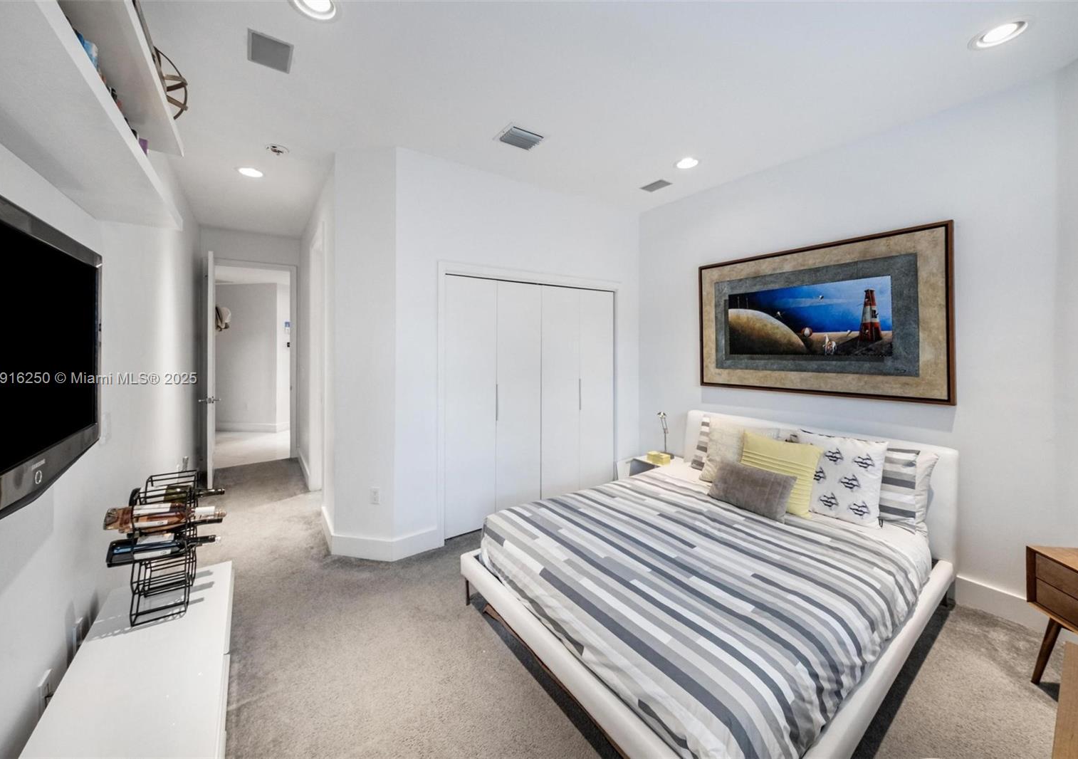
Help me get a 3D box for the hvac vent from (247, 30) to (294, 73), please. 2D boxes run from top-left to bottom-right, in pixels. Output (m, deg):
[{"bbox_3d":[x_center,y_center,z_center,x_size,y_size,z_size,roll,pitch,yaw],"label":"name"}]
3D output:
[{"bbox_3d":[-1.296,-1.573,1.830,0.175,0.020,0.232,-2,3,-37],"label":"hvac vent"}]

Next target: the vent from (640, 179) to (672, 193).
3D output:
[{"bbox_3d":[1.027,-1.701,3.344,0.150,0.020,0.220,-2,3,-37],"label":"vent"}]

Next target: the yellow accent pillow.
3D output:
[{"bbox_3d":[1.379,0.516,2.204,0.130,0.400,0.430,26,-11,-27],"label":"yellow accent pillow"}]

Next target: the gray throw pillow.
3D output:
[{"bbox_3d":[1.230,0.600,2.192,0.120,0.250,0.430,41,-20,-27],"label":"gray throw pillow"}]

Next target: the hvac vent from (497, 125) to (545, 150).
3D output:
[{"bbox_3d":[-0.117,-1.637,2.587,0.255,0.025,0.210,-2,3,-37],"label":"hvac vent"}]

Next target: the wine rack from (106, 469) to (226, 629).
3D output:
[{"bbox_3d":[-1.445,0.645,1.475,0.320,0.480,0.270,-2,3,-37],"label":"wine rack"}]

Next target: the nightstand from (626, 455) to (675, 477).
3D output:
[{"bbox_3d":[1.135,0.959,3.500,0.430,0.450,0.380,-2,3,-37],"label":"nightstand"}]

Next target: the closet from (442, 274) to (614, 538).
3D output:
[{"bbox_3d":[-0.032,0.167,3.471,1.780,2.050,0.200,-1,2,-32],"label":"closet"}]

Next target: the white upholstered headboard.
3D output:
[{"bbox_3d":[1.807,0.690,2.780,0.170,0.660,1.690,-2,3,-37],"label":"white upholstered headboard"}]

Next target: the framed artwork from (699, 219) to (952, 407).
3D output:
[{"bbox_3d":[1.915,-0.422,2.812,0.050,1.050,1.550,-2,3,-37],"label":"framed artwork"}]

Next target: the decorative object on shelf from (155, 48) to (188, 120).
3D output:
[{"bbox_3d":[-1.439,-1.064,1.359,0.260,0.260,0.260,-2,3,-37],"label":"decorative object on shelf"}]

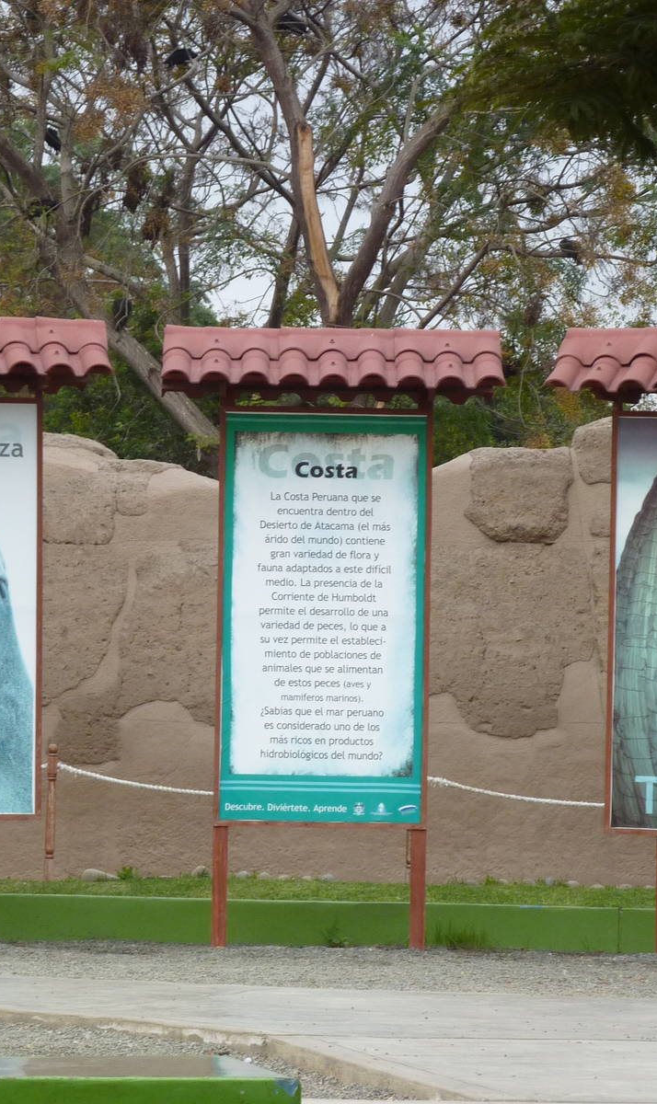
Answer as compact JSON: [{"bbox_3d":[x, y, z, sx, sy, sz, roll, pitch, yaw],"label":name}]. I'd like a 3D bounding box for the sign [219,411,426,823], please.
[{"bbox_3d":[-0.030,0.392,27.730,1.230,2.450,0.070,1,0,1],"label":"sign"}]

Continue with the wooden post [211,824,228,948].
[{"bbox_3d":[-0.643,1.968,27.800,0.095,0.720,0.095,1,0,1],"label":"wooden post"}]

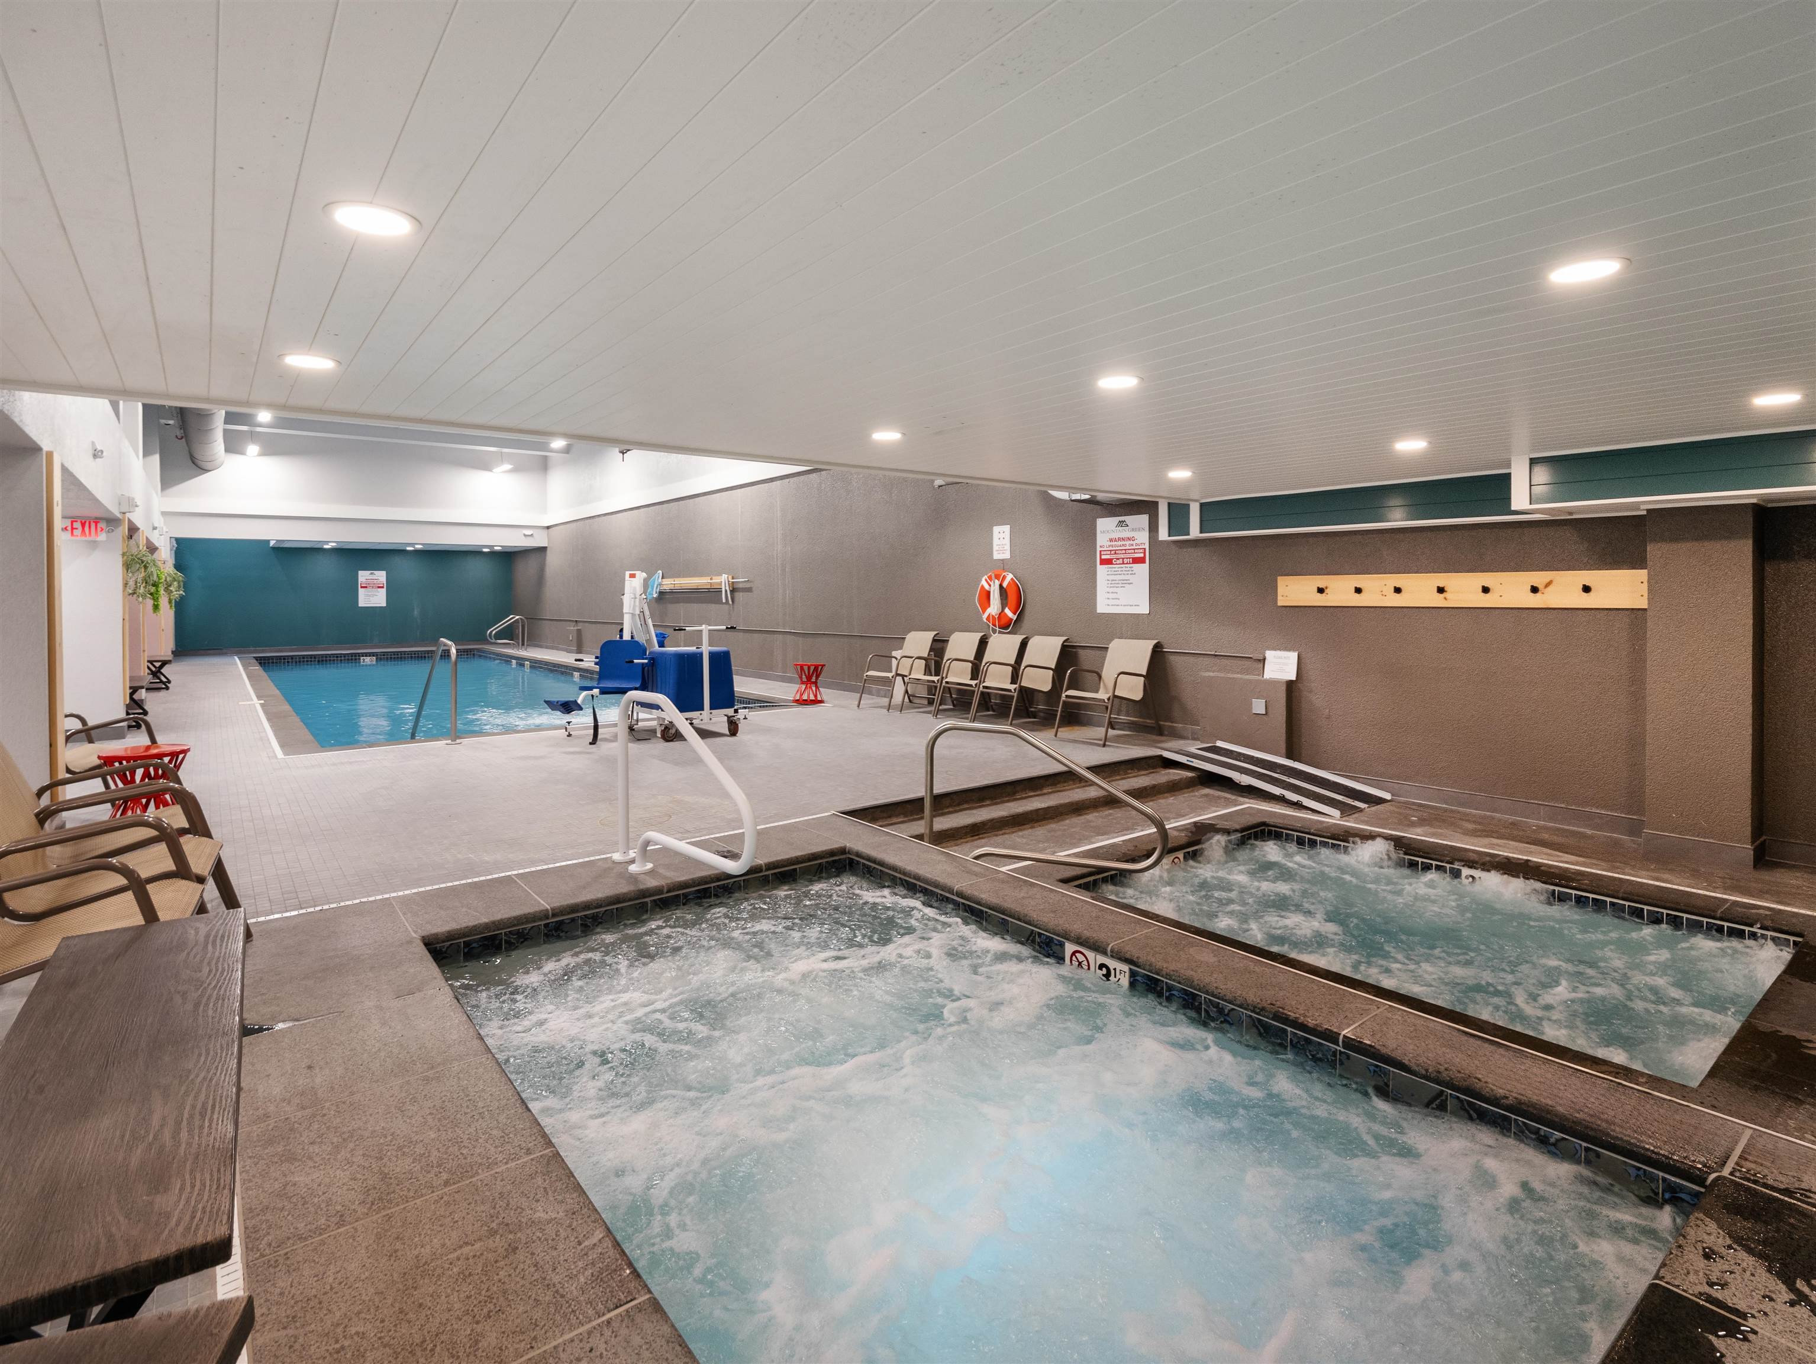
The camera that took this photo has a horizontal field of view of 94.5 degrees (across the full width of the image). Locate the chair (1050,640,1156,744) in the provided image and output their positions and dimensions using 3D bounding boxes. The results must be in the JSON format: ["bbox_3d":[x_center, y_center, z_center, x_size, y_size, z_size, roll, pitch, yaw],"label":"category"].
[{"bbox_3d":[1.786,0.061,7.553,0.778,0.860,0.578,-4,6,-40],"label":"chair"}]

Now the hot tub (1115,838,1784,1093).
[{"bbox_3d":[2.365,1.352,4.002,1.873,0.594,2.385,-4,5,-38],"label":"hot tub"}]

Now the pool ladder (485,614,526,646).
[{"bbox_3d":[-9.616,-1.129,19.962,0.819,0.880,0.532,-4,6,-40],"label":"pool ladder"}]

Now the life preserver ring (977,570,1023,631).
[{"bbox_3d":[0.989,-0.883,9.008,0.113,0.624,0.624,-4,6,-40],"label":"life preserver ring"}]

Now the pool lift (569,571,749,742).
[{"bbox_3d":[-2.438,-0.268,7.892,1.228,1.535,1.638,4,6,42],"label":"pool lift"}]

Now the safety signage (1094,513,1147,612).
[{"bbox_3d":[2.013,-1.092,7.861,0.020,0.914,0.599,-4,6,-40],"label":"safety signage"}]

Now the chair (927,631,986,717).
[{"bbox_3d":[0.394,-0.102,9.242,0.778,0.860,0.578,-4,6,-40],"label":"chair"}]

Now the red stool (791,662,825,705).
[{"bbox_3d":[-1.193,0.013,10.083,0.384,0.486,0.384,0,4,0],"label":"red stool"}]

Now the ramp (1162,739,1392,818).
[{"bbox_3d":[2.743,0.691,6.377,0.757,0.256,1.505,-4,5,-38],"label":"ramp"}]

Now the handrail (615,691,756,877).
[{"bbox_3d":[-1.048,0.498,3.755,0.102,0.839,1.146,-4,6,-41],"label":"handrail"}]

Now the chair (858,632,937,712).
[{"bbox_3d":[-0.095,-0.141,9.669,0.778,0.860,0.578,-4,6,-40],"label":"chair"}]

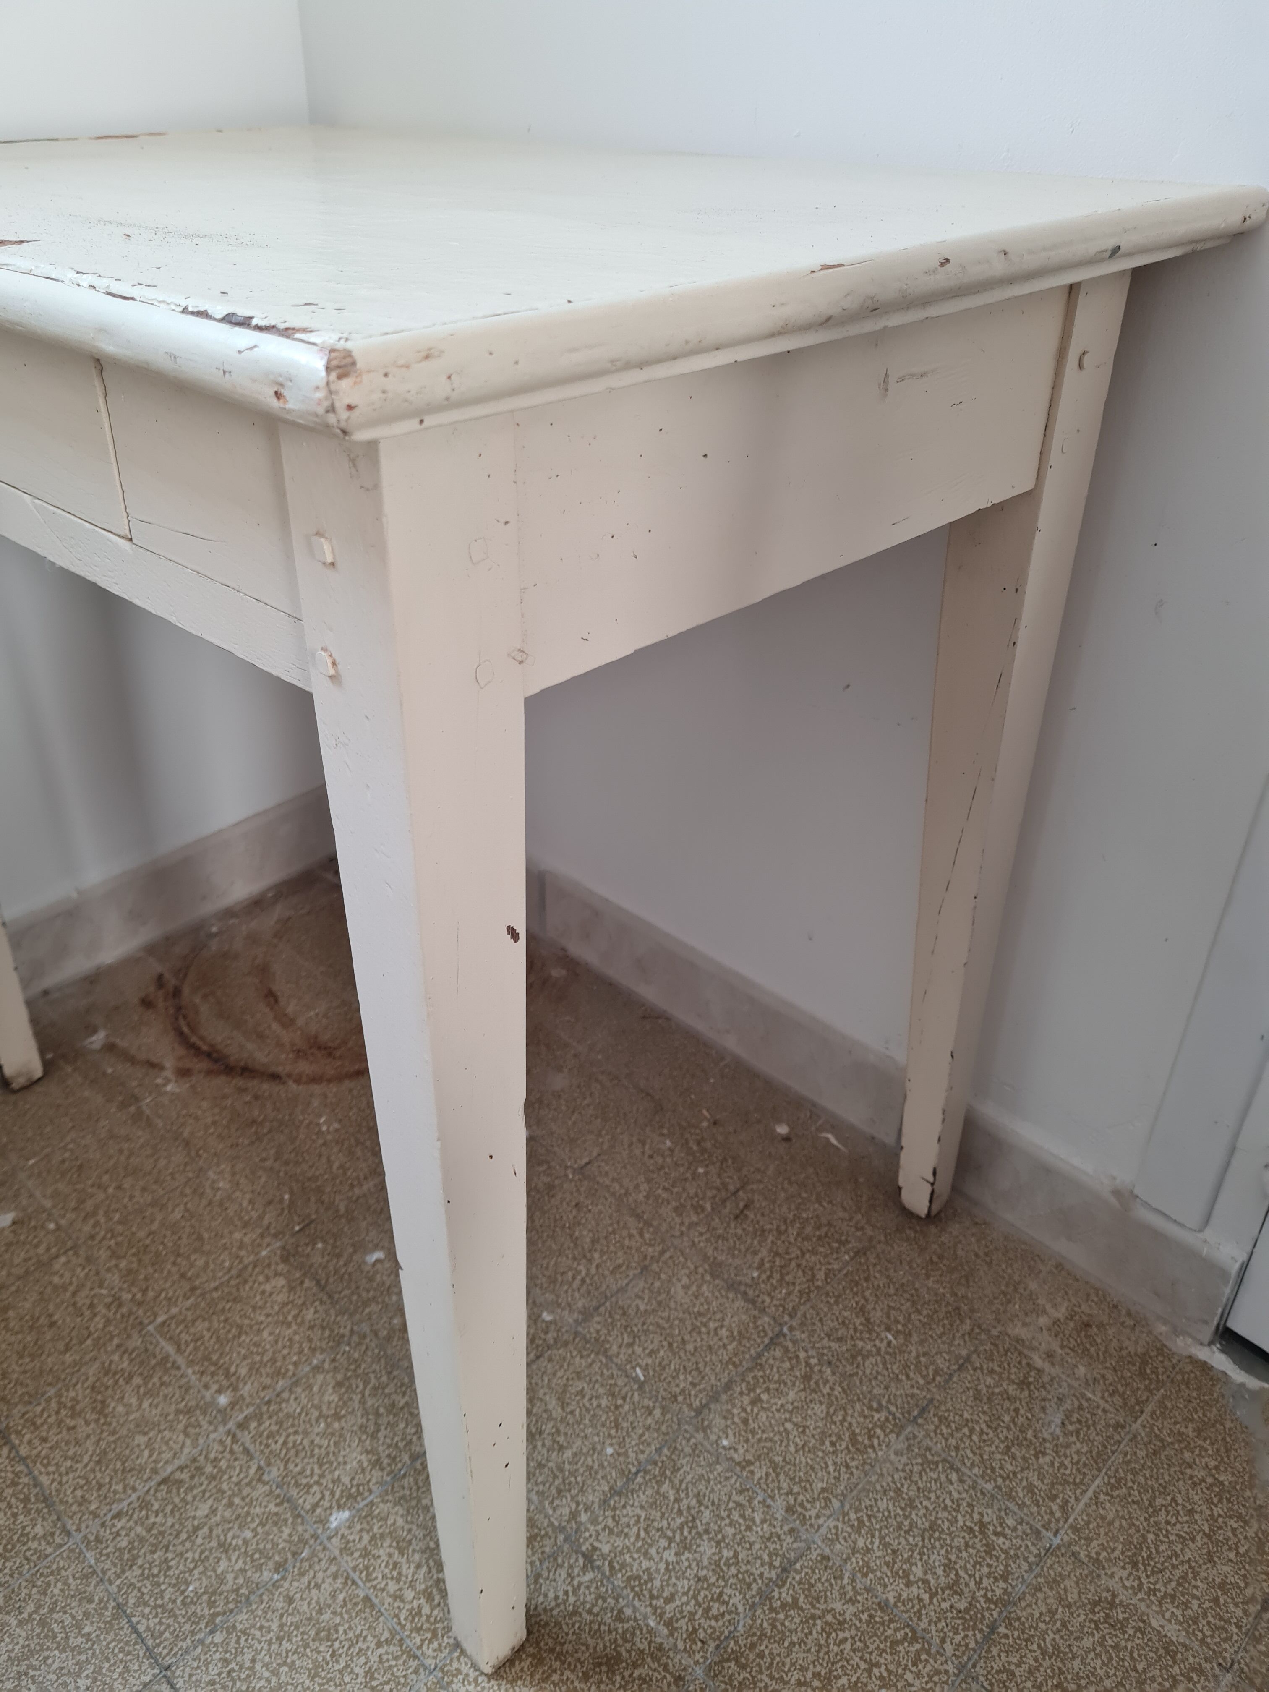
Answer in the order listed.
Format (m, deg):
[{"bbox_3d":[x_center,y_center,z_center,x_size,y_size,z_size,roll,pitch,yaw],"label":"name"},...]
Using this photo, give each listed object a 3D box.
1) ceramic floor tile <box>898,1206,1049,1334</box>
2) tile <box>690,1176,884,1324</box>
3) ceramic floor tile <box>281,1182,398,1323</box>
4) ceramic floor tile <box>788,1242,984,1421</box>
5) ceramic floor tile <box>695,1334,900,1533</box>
[{"bbox_3d":[0.251,0.311,0.968,0.104,0.010,0.093,28,41,36],"label":"ceramic floor tile"},{"bbox_3d":[0.104,0.303,0.957,0.103,0.010,0.102,28,42,35],"label":"tile"},{"bbox_3d":[-0.194,0.306,0.965,0.104,0.010,0.103,28,41,36],"label":"ceramic floor tile"},{"bbox_3d":[0.181,0.348,0.907,0.104,0.010,0.103,28,41,36],"label":"ceramic floor tile"},{"bbox_3d":[0.108,0.388,0.843,0.104,0.010,0.103,28,41,36],"label":"ceramic floor tile"}]

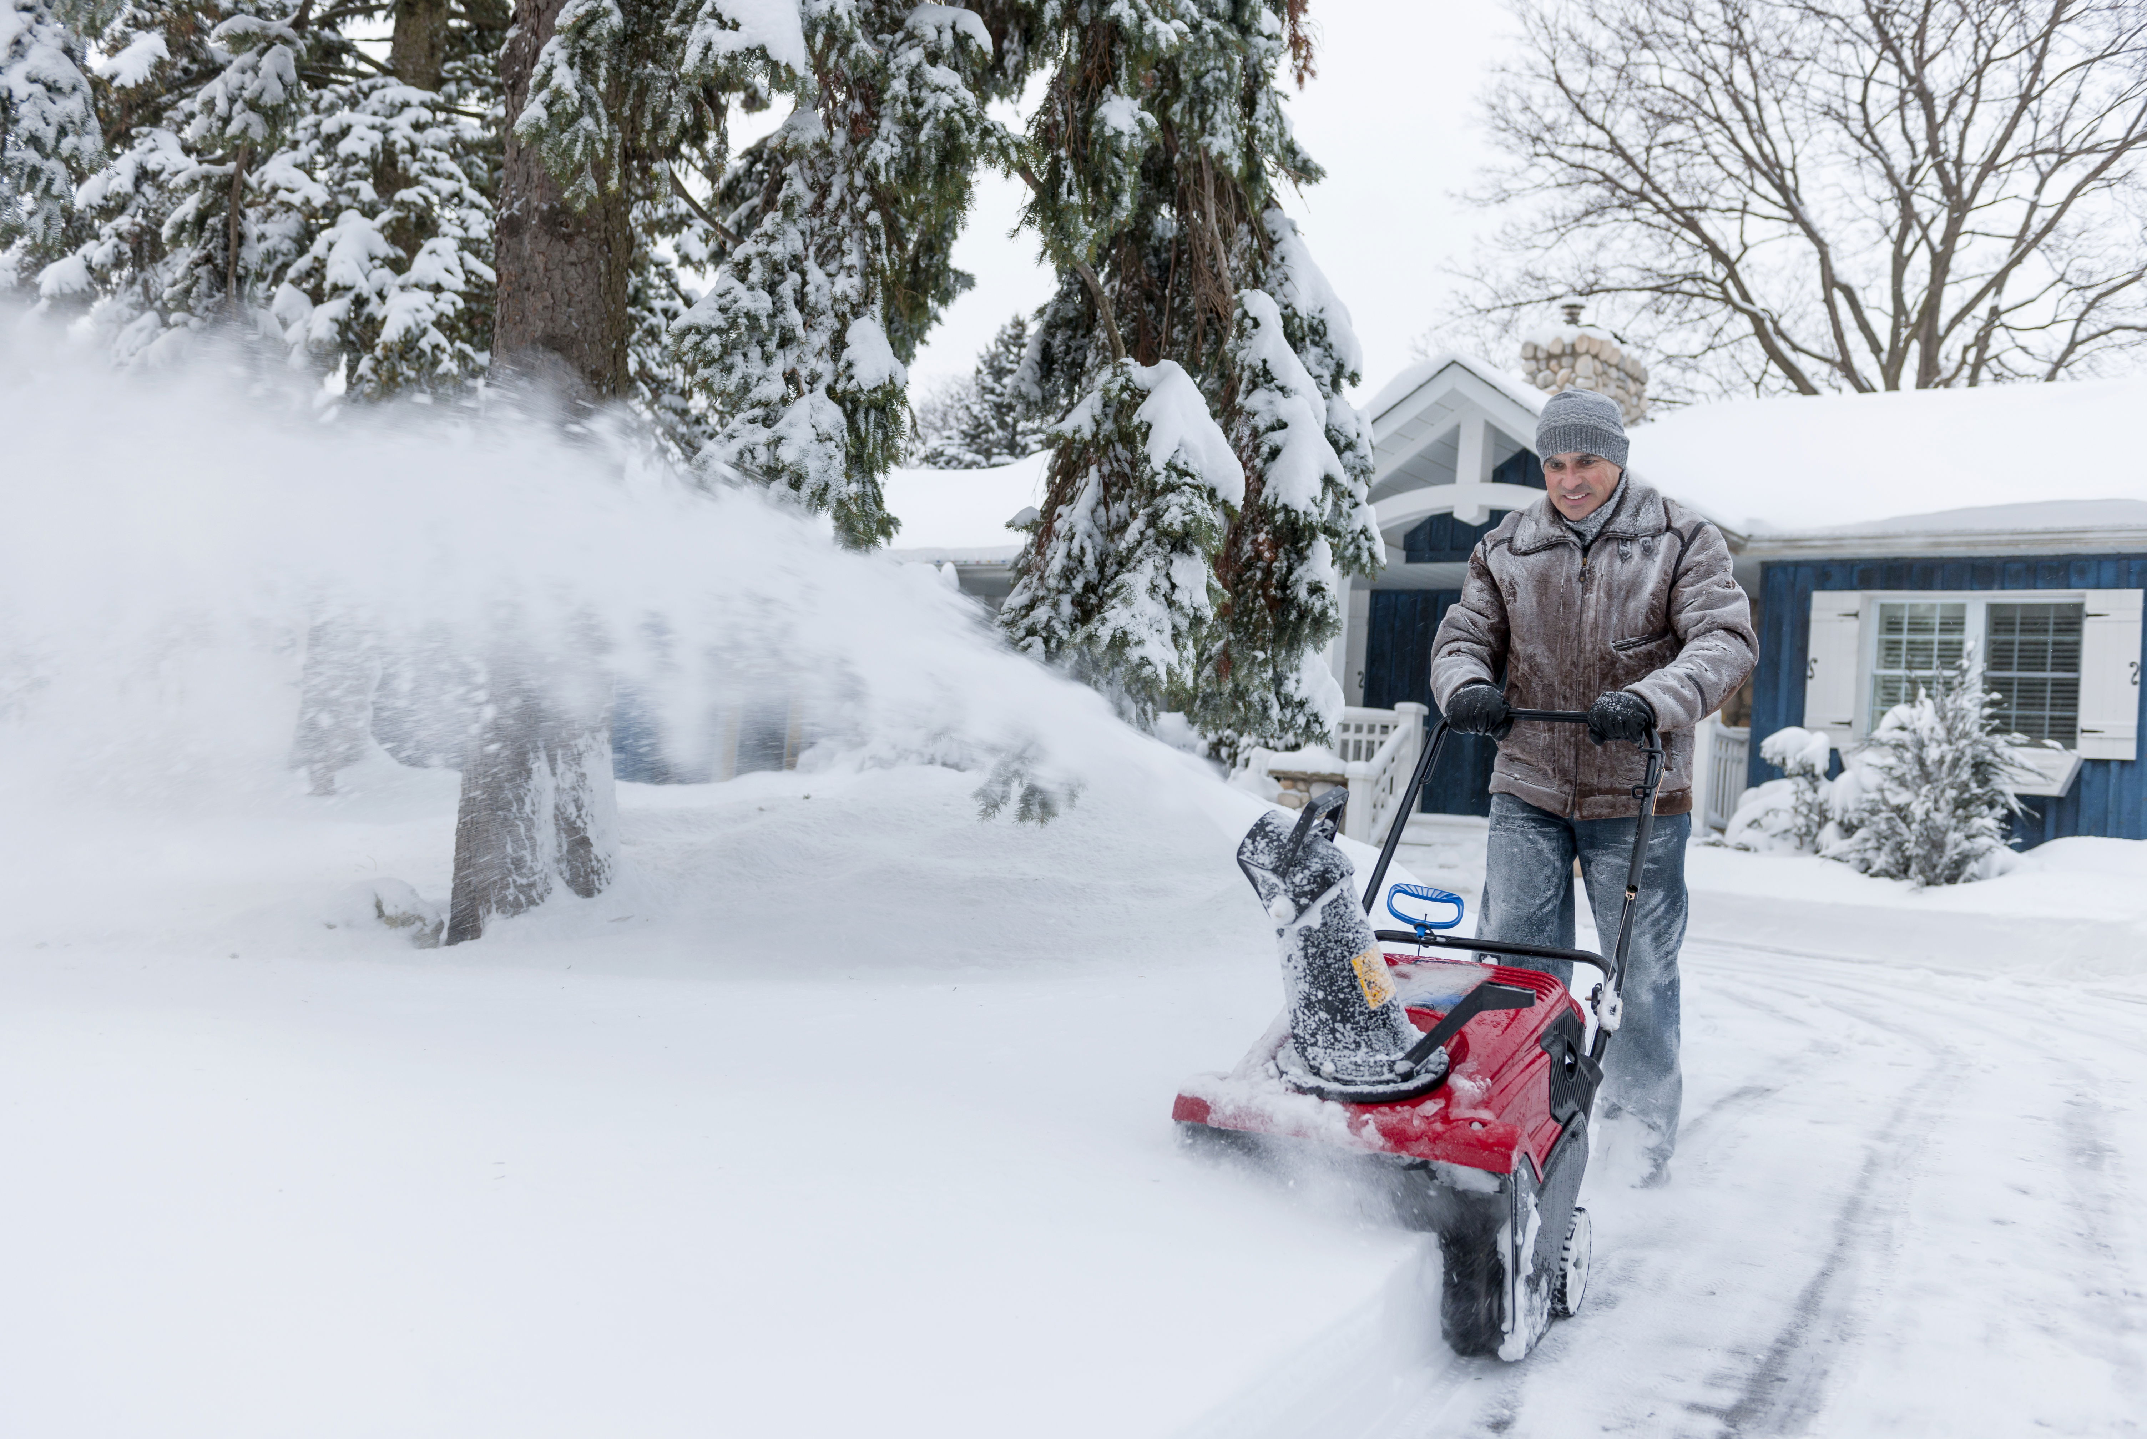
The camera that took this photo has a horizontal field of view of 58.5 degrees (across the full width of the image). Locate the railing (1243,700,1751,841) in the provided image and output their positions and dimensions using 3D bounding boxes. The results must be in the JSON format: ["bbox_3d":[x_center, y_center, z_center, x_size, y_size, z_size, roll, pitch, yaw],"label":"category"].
[{"bbox_3d":[3.487,0.461,15.900,4.100,1.100,1.000,3,-2,34],"label":"railing"}]

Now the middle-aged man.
[{"bbox_3d":[1.103,0.143,4.194,0.680,1.710,0.640,3,-2,26],"label":"middle-aged man"}]

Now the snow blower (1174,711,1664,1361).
[{"bbox_3d":[0.694,0.459,3.416,0.560,0.980,1.100,3,-2,28],"label":"snow blower"}]

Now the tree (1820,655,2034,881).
[{"bbox_3d":[5.877,0.360,13.200,1.350,1.580,1.300,3,-2,35],"label":"tree"}]

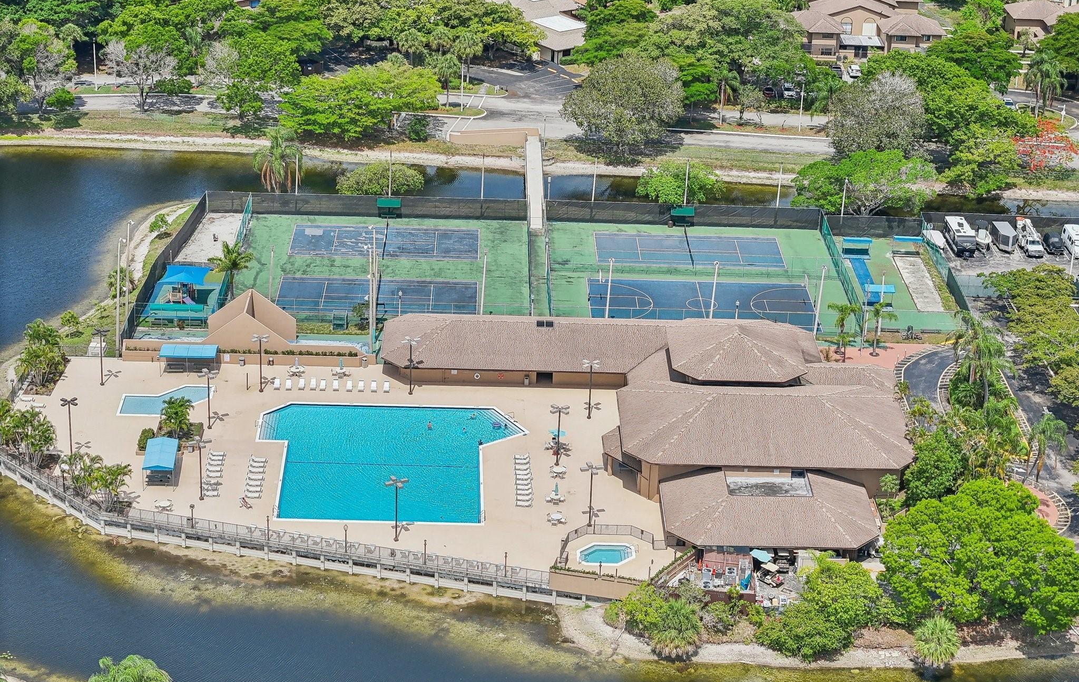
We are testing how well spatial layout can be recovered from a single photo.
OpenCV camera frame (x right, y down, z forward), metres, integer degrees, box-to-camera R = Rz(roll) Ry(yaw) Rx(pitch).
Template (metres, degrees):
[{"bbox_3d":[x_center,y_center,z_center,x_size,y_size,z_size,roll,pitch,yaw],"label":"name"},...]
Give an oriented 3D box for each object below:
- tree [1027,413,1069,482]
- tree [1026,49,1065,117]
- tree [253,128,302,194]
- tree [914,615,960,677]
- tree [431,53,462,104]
[{"bbox_3d":[51.549,10.797,219.413,4.300,7.600,4.300,1,23,-2],"label":"tree"},{"bbox_3d":[78.262,-39.786,337.624,6.200,10.200,5.800,2,23,0],"label":"tree"},{"bbox_3d":[-34.231,-22.371,285.818,6.400,10.800,6.300,2,23,0],"label":"tree"},{"bbox_3d":[34.371,26.175,188.887,4.000,4.700,4.000,2,23,0],"label":"tree"},{"bbox_3d":[-13.935,-39.406,330.904,4.100,8.300,4.100,2,23,0],"label":"tree"}]

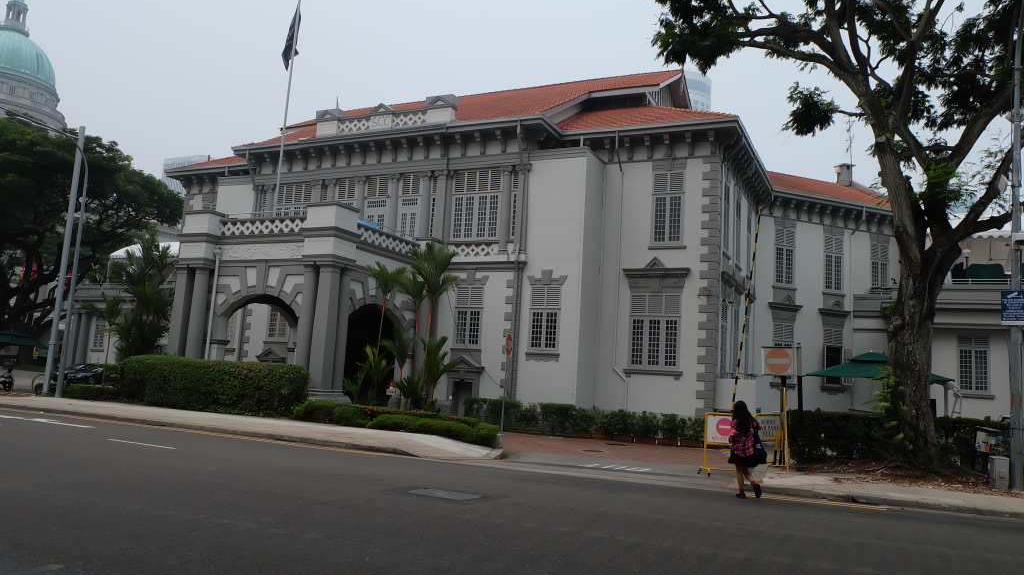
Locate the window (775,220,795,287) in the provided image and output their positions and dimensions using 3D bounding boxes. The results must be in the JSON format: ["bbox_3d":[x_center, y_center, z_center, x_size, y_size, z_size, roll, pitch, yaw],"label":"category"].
[{"bbox_3d":[15.015,-1.654,40.633,1.350,3.150,0.150,6,-7,-19],"label":"window"}]

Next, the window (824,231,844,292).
[{"bbox_3d":[14.890,-1.140,34.284,1.120,2.550,0.160,6,-8,-19],"label":"window"}]

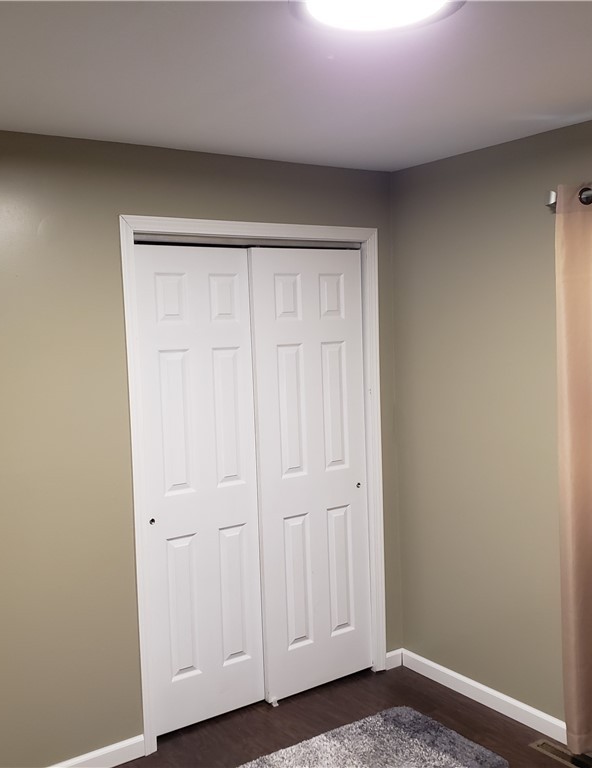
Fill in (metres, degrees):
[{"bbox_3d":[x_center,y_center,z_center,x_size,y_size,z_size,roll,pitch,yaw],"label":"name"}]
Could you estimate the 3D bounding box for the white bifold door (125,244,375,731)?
[{"bbox_3d":[-0.153,0.419,3.401,1.157,2.016,0.085,-5,6,-35],"label":"white bifold door"}]

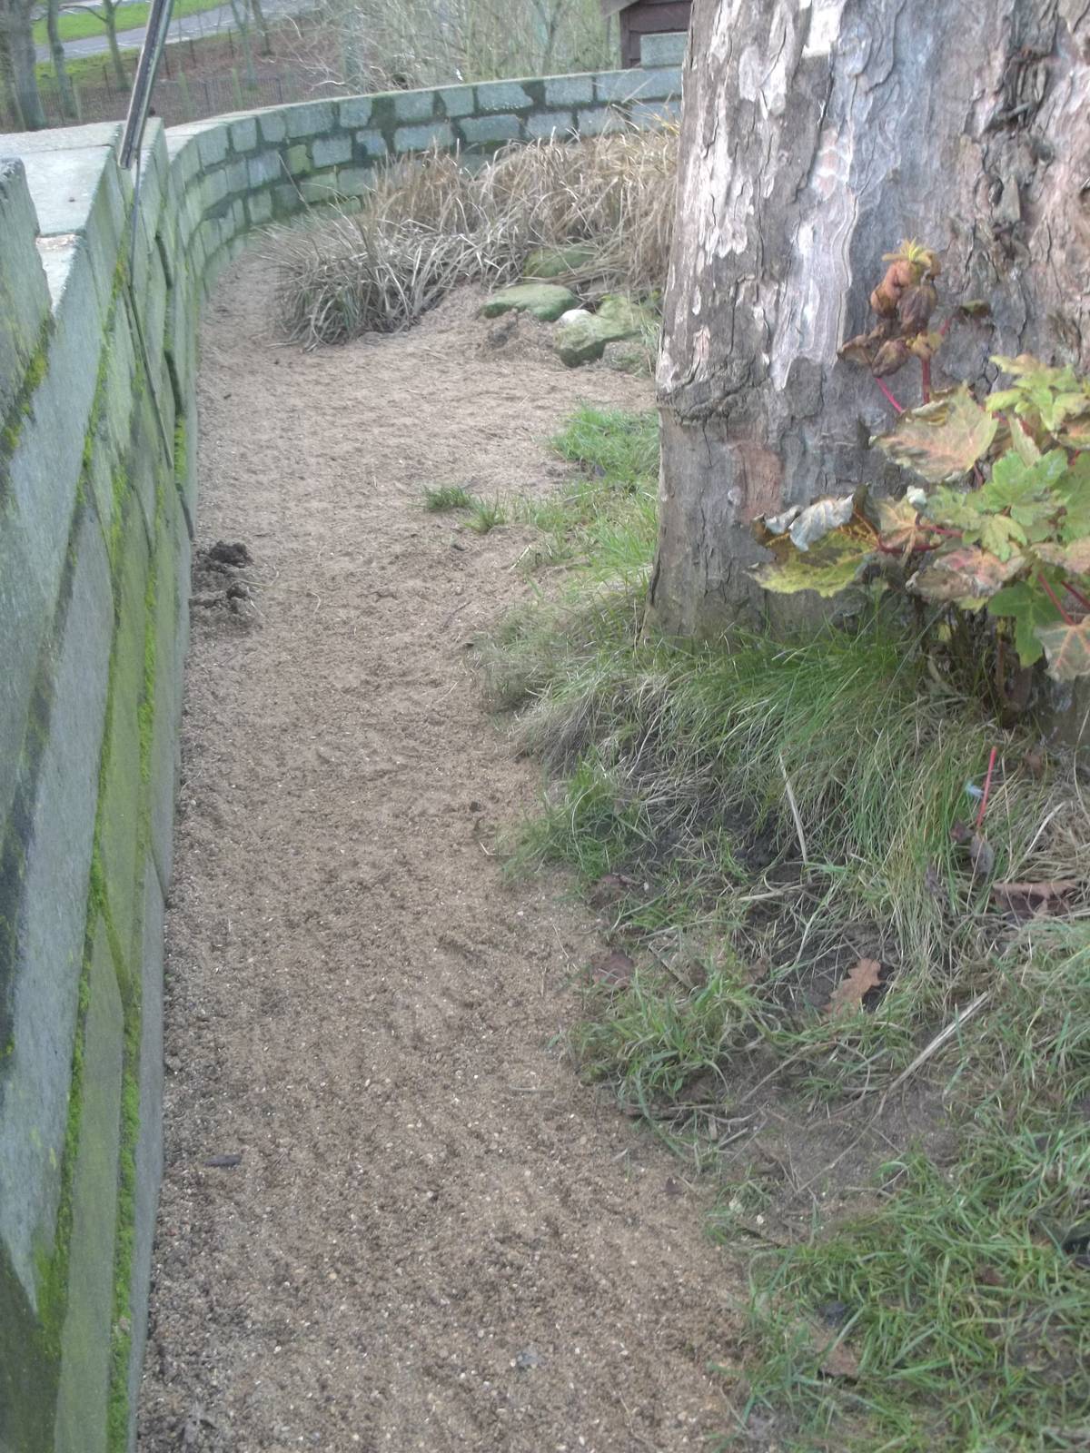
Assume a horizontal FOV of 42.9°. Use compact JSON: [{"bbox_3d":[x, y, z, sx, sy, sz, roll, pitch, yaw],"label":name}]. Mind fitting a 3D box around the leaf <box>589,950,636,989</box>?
[{"bbox_3d":[0.102,0.369,2.110,0.070,0.025,0.070,-3,30,0],"label":"leaf"}]

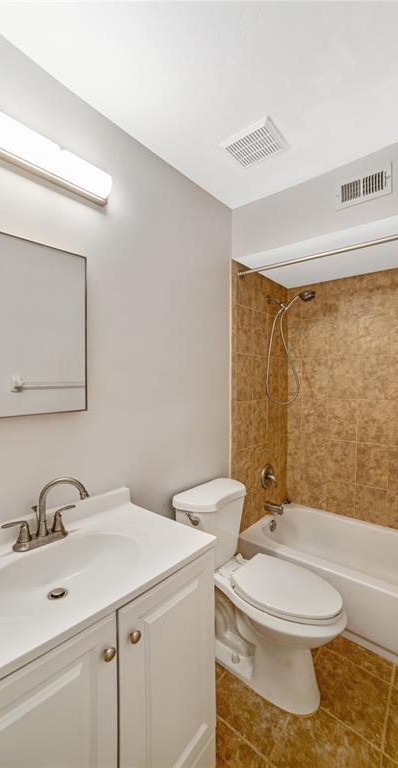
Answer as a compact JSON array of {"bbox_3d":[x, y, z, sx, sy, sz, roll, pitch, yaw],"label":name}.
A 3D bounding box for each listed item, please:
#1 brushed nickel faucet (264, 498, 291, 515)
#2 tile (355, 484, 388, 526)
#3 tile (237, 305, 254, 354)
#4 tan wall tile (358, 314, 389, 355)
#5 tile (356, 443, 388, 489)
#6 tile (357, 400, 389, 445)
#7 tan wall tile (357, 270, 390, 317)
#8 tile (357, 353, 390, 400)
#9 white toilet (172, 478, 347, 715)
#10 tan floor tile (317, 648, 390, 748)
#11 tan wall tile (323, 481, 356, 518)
[{"bbox_3d":[0.562,0.913,2.236,0.140,0.065,0.060,1,1,41],"label":"brushed nickel faucet"},{"bbox_3d":[1.226,0.857,2.125,0.200,0.250,0.010,0,0,37],"label":"tile"},{"bbox_3d":[0.311,-0.358,2.000,0.010,0.310,0.200,0,0,41],"label":"tile"},{"bbox_3d":[1.253,-0.350,2.140,0.205,0.307,0.010,1,1,41],"label":"tan wall tile"},{"bbox_3d":[1.228,0.578,2.122,0.200,0.306,0.010,0,0,37],"label":"tile"},{"bbox_3d":[1.253,0.278,2.150,0.205,0.305,0.010,1,1,41],"label":"tile"},{"bbox_3d":[1.253,-0.654,2.135,0.205,0.300,0.010,1,1,41],"label":"tan wall tile"},{"bbox_3d":[1.253,-0.035,2.145,0.205,0.322,0.010,1,1,41],"label":"tile"},{"bbox_3d":[0.284,0.958,1.420,0.767,0.751,0.430,1,1,41],"label":"white toilet"},{"bbox_3d":[0.644,1.333,1.292,0.297,0.010,0.297,0,0,41],"label":"tan floor tile"},{"bbox_3d":[1.064,0.854,2.246,0.200,0.245,0.010,0,0,37],"label":"tan wall tile"}]

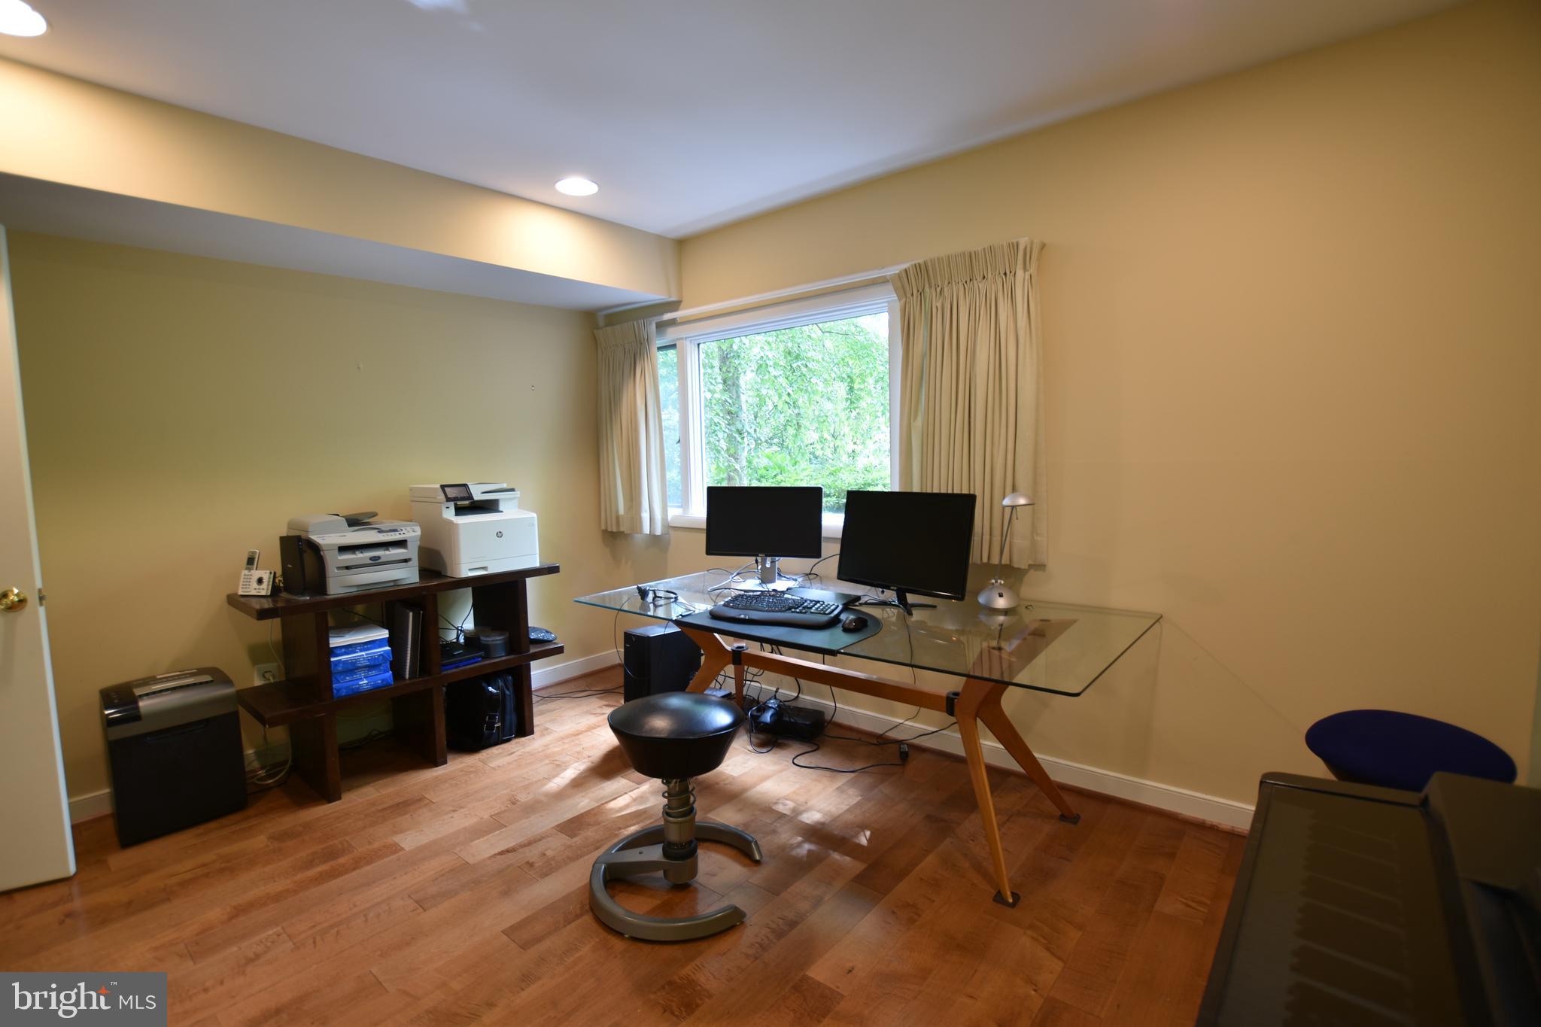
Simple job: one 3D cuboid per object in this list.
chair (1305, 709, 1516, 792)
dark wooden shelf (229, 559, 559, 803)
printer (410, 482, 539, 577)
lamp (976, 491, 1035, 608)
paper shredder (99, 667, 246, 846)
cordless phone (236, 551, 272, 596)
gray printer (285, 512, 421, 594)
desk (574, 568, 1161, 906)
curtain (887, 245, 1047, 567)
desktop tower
[{"bbox_3d":[1.605,0.849,1.756,0.463,0.591,0.463,4,7,41],"label":"chair"},{"bbox_3d":[-1.586,0.684,3.071,0.433,0.804,1.251,4,7,41],"label":"dark wooden shelf"},{"bbox_3d":[-1.421,0.065,3.294,0.453,0.394,0.414,4,7,41],"label":"printer"},{"bbox_3d":[0.877,0.142,2.525,0.197,0.428,0.143,4,7,41],"label":"lamp"},{"bbox_3d":[-2.196,0.878,2.532,0.256,0.522,0.389,4,7,41],"label":"paper shredder"},{"bbox_3d":[-2.053,0.235,2.735,0.118,0.177,0.098,-1,5,2],"label":"cordless phone"},{"bbox_3d":[-1.758,0.146,2.907,0.374,0.305,0.424,4,7,41],"label":"gray printer"},{"bbox_3d":[0.246,0.725,2.684,2.068,0.739,0.916,3,7,39],"label":"desk"},{"bbox_3d":[0.794,-0.417,2.787,0.650,1.226,0.113,4,7,41],"label":"curtain"},{"bbox_3d":[-0.565,0.815,3.703,0.187,0.402,0.424,4,7,41],"label":"desktop tower"}]

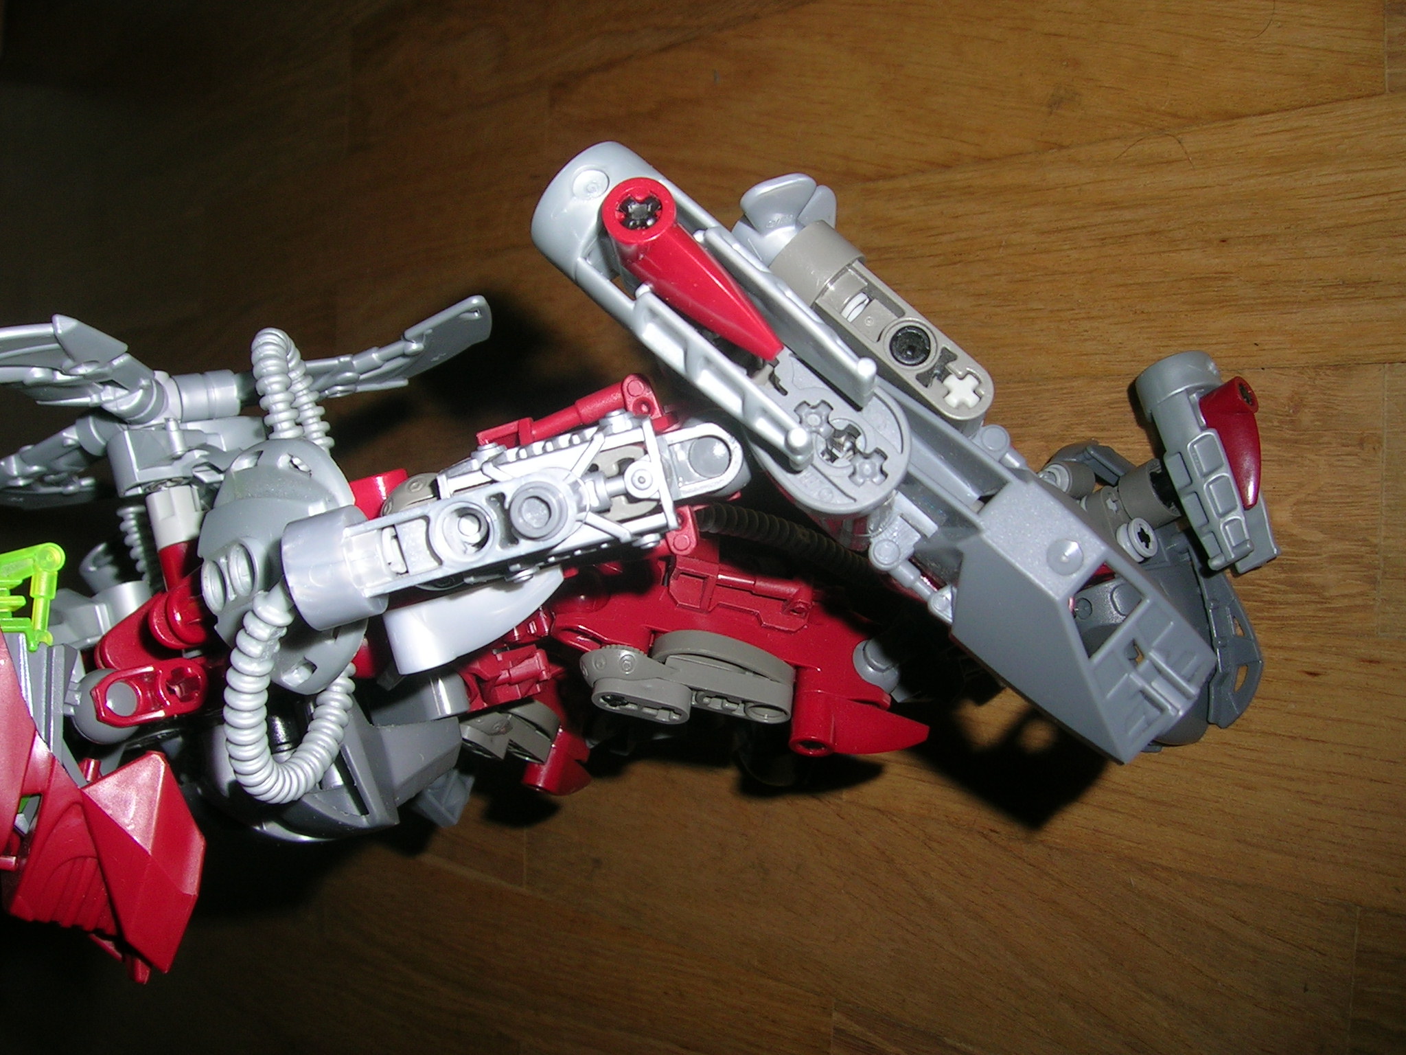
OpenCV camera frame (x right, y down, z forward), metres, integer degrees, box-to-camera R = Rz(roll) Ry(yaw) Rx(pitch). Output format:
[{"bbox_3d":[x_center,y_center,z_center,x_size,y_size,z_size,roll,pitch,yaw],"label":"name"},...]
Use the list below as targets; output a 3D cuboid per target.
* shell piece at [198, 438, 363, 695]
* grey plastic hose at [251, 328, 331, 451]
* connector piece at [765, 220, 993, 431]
[{"bbox_3d":[-0.053,0.006,0.174,0.032,0.013,0.032,-12,90,44],"label":"shell piece"},{"bbox_3d":[-0.068,-0.022,0.238,0.036,0.007,0.023,167,90,-86],"label":"grey plastic hose"},{"bbox_3d":[0.022,-0.024,0.171,0.030,0.011,0.011,41,90,0],"label":"connector piece"}]

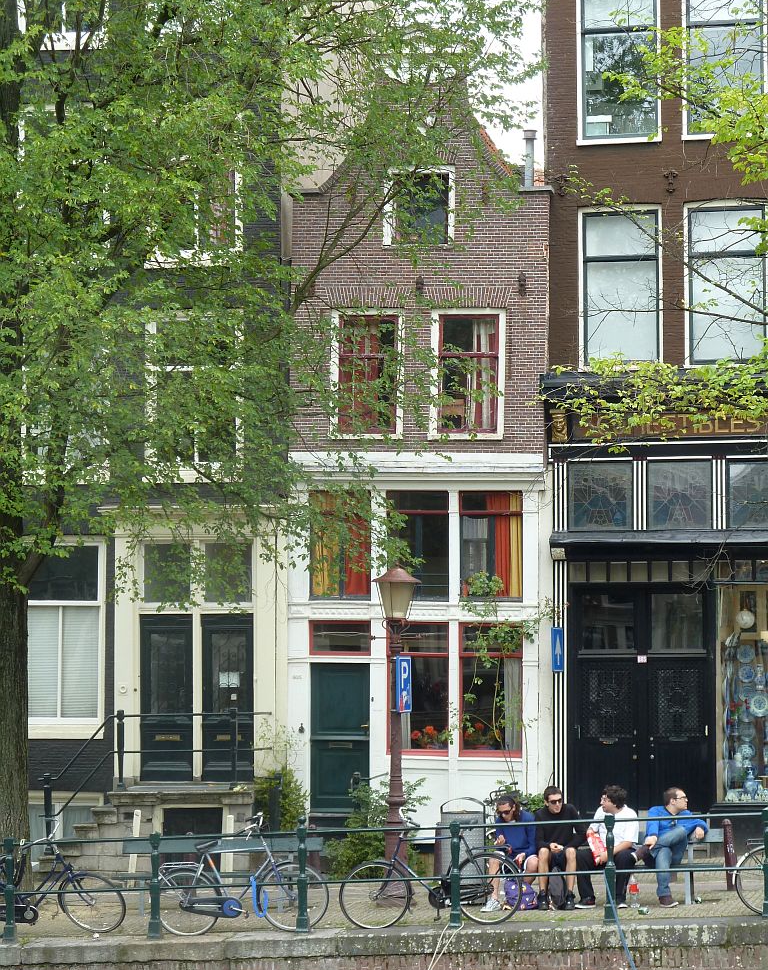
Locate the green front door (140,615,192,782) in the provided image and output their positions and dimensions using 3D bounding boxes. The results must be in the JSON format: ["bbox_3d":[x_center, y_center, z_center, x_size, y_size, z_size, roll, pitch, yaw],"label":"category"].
[{"bbox_3d":[-3.033,2.970,37.126,0.773,2.321,0.100,-1,-5,13],"label":"green front door"}]

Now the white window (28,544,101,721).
[{"bbox_3d":[-4.555,2.081,37.427,1.291,2.598,0.140,-1,-5,13],"label":"white window"}]

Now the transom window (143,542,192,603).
[{"bbox_3d":[-3.021,1.231,37.243,0.746,0.882,0.120,-1,-5,13],"label":"transom window"}]

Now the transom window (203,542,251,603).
[{"bbox_3d":[-2.178,1.225,37.048,0.753,0.877,0.120,-1,-5,13],"label":"transom window"}]

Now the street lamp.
[{"bbox_3d":[0.128,2.782,29.853,0.560,3.830,0.560,0,-5,0],"label":"street lamp"}]

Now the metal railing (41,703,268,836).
[{"bbox_3d":[-3.088,4.010,36.108,2.790,1.929,1.650,-1,-5,13],"label":"metal railing"}]

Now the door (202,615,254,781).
[{"bbox_3d":[-2.164,2.954,36.926,0.750,2.309,0.100,-1,-5,13],"label":"door"}]

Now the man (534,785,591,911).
[{"bbox_3d":[1.884,3.826,28.100,0.580,1.309,0.850,0,-5,5],"label":"man"}]

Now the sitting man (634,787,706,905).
[{"bbox_3d":[3.002,3.780,27.800,0.760,1.243,0.800,0,-5,5],"label":"sitting man"}]

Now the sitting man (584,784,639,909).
[{"bbox_3d":[2.351,3.802,28.000,0.580,1.304,0.780,-2,-5,22],"label":"sitting man"}]

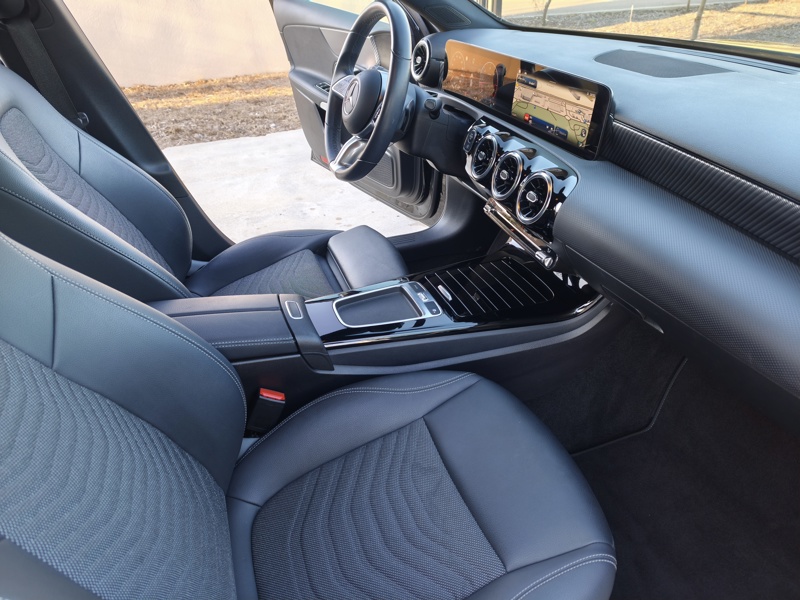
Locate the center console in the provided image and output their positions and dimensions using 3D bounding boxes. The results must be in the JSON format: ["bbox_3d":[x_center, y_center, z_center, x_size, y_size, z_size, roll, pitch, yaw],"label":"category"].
[{"bbox_3d":[0.098,-0.018,1.038,0.540,0.060,0.275,-11,34,-18],"label":"center console"}]

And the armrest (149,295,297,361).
[{"bbox_3d":[-0.335,0.059,0.890,0.290,0.055,0.165,-4,32,-22],"label":"armrest"}]

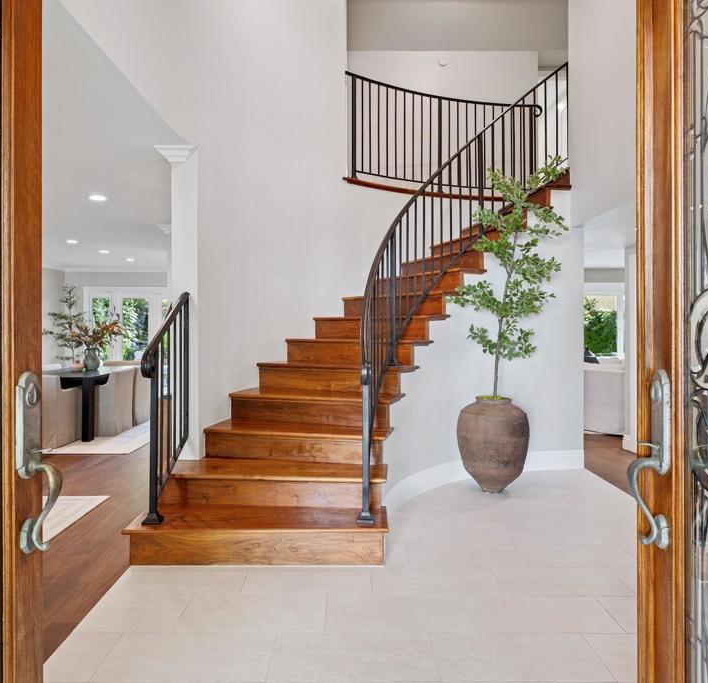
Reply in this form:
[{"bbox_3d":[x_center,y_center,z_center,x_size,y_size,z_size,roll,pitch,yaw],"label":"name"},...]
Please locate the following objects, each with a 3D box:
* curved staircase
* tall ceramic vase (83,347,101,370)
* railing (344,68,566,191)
[{"bbox_3d":[0.380,-0.650,4.100,3.150,3.650,2.950,0,0,0],"label":"curved staircase"},{"bbox_3d":[-3.790,0.250,7.400,0.250,0.335,0.240,0,0,0],"label":"tall ceramic vase"},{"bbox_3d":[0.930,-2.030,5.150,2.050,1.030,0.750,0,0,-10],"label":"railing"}]

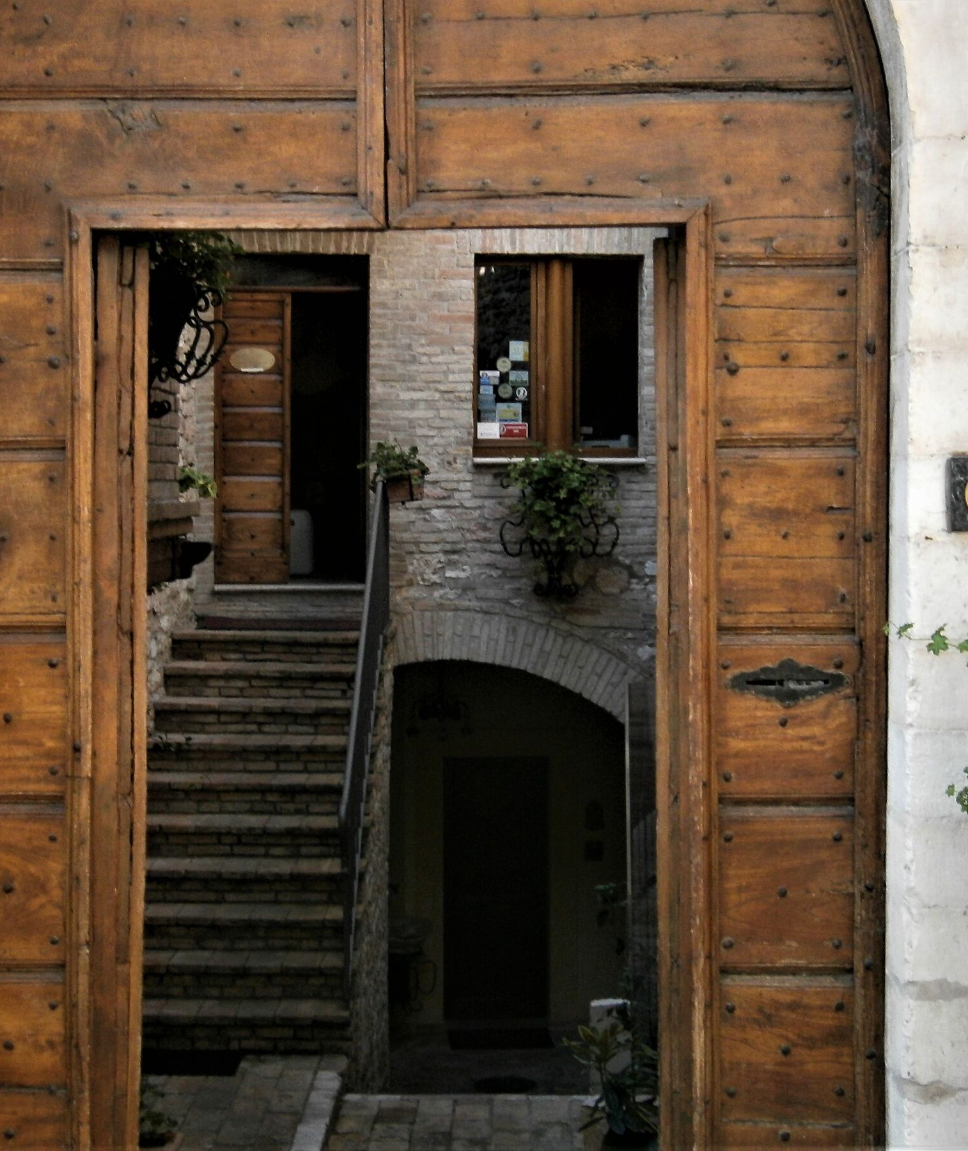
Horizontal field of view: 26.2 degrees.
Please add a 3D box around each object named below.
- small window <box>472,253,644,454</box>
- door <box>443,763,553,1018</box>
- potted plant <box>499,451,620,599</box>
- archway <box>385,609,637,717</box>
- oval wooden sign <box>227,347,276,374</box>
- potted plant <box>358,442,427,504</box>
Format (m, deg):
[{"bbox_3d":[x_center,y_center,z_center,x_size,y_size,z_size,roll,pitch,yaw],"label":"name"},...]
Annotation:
[{"bbox_3d":[0.505,-1.527,14.500,1.150,1.380,0.160,0,1,0],"label":"small window"},{"bbox_3d":[0.090,2.477,16.400,0.850,2.080,0.080,0,1,0],"label":"door"},{"bbox_3d":[0.511,-0.341,14.100,0.820,1.000,0.420,0,1,0],"label":"potted plant"},{"bbox_3d":[0.216,0.615,14.450,1.720,0.780,0.380,0,1,0],"label":"archway"},{"bbox_3d":[-1.610,-1.498,14.500,0.335,0.180,0.025,0,1,0],"label":"oval wooden sign"},{"bbox_3d":[-0.604,-0.693,14.000,0.470,0.410,0.360,0,1,0],"label":"potted plant"}]

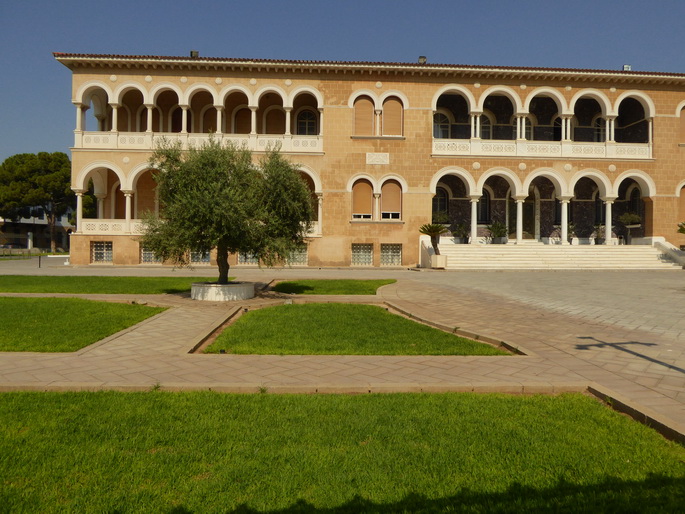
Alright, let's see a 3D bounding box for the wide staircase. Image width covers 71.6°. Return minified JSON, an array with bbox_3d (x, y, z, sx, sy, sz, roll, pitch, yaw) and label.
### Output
[{"bbox_3d":[12.662,-0.028,28.012,13.703,1.400,2.400,0,0,-4],"label":"wide staircase"}]

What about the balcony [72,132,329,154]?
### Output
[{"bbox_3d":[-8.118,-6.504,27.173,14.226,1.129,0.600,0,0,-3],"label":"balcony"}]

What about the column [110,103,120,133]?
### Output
[{"bbox_3d":[-13.219,-8.112,27.661,0.460,1.680,0.420,0,0,-4],"label":"column"}]

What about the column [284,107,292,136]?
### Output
[{"bbox_3d":[-3.134,-7.853,27.518,0.480,1.615,0.480,0,0,-3],"label":"column"}]

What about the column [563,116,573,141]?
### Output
[{"bbox_3d":[13.935,-7.964,29.485,0.500,1.530,0.300,0,0,-4],"label":"column"}]

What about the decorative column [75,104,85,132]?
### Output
[{"bbox_3d":[-14.883,-7.914,26.860,0.480,1.621,0.480,0,0,-3],"label":"decorative column"}]

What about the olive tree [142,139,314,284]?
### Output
[{"bbox_3d":[-3.264,-1.360,13.600,4.700,4.100,4.500,0,0,-4],"label":"olive tree"}]

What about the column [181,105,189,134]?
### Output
[{"bbox_3d":[-9.021,-7.870,27.188,0.480,1.613,0.480,0,0,-3],"label":"column"}]

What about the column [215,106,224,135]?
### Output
[{"bbox_3d":[-7.063,-7.867,27.298,0.480,1.608,0.480,0,0,-3],"label":"column"}]

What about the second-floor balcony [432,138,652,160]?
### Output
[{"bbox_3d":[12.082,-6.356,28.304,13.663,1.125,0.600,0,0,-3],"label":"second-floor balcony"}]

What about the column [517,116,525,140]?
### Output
[{"bbox_3d":[11.025,-7.924,29.290,0.500,1.500,0.300,0,0,-4],"label":"column"}]

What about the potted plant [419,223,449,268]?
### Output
[{"bbox_3d":[4.860,-0.546,25.200,1.580,2.400,1.500,0,0,-3],"label":"potted plant"}]

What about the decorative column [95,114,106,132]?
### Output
[{"bbox_3d":[-15.107,-8.188,29.688,0.460,1.520,0.420,0,0,-4],"label":"decorative column"}]

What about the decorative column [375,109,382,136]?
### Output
[{"bbox_3d":[2.108,-7.831,27.811,0.400,1.550,0.400,0,0,-3],"label":"decorative column"}]

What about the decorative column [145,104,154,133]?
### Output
[{"bbox_3d":[-11.292,-8.115,27.790,0.460,1.650,0.420,0,0,-4],"label":"decorative column"}]

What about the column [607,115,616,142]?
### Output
[{"bbox_3d":[16.807,-8.010,29.677,0.520,1.620,0.320,0,0,-4],"label":"column"}]

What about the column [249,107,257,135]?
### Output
[{"bbox_3d":[-5.106,-7.862,27.407,0.480,1.608,0.480,0,0,-3],"label":"column"}]

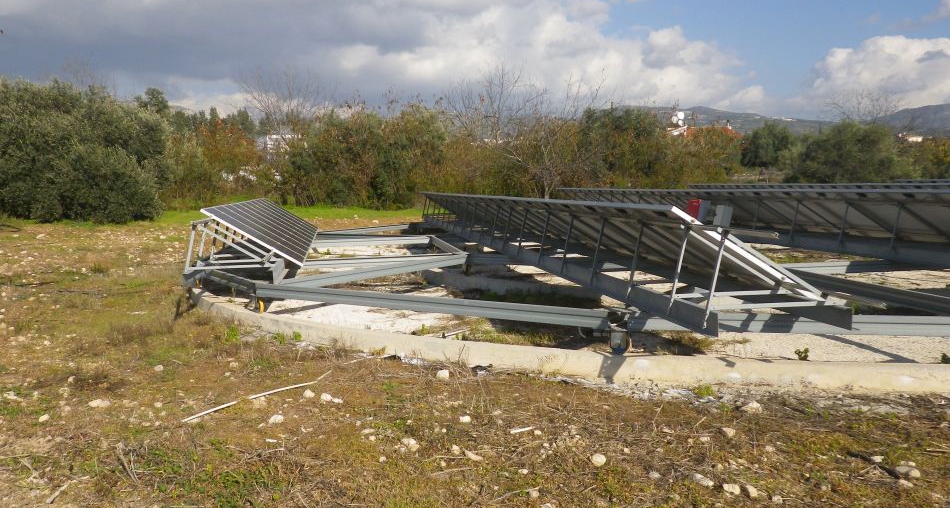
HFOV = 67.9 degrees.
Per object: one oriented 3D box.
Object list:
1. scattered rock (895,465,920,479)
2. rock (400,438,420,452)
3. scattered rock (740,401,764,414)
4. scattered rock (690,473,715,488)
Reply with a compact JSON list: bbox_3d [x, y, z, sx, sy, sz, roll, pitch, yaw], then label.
[{"bbox_3d":[2.355,1.190,3.841,0.130,0.056,0.100,2,7,32],"label":"scattered rock"},{"bbox_3d":[-0.398,1.178,4.356,0.122,0.066,0.097,-2,6,-6],"label":"rock"},{"bbox_3d":[1.962,1.091,5.005,0.146,0.073,0.112,1,6,22],"label":"scattered rock"},{"bbox_3d":[1.220,1.214,3.784,0.128,0.055,0.098,1,6,18],"label":"scattered rock"}]

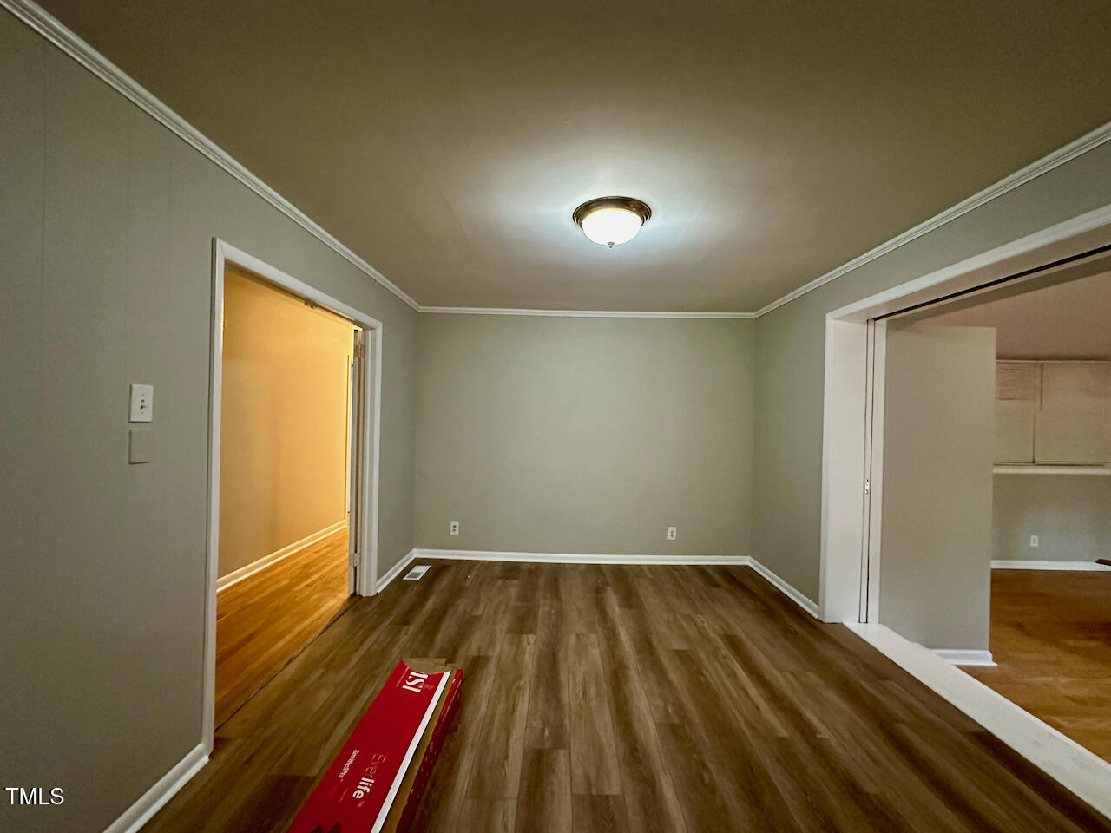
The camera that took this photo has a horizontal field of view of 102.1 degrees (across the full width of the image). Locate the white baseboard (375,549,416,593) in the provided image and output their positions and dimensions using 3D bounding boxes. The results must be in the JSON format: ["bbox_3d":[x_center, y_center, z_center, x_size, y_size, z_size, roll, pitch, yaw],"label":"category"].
[{"bbox_3d":[-1.380,1.343,3.950,0.025,0.088,0.946,1,0,1],"label":"white baseboard"}]

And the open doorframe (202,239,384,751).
[{"bbox_3d":[-1.441,0.333,2.639,0.140,2.102,1.678,1,0,1],"label":"open doorframe"}]

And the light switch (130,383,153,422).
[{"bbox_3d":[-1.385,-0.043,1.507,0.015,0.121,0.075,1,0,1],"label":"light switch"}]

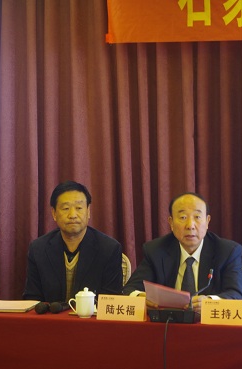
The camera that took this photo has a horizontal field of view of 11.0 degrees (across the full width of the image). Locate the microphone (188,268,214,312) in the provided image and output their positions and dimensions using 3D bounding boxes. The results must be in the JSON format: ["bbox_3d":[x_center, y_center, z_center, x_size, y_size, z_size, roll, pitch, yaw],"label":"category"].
[{"bbox_3d":[0.332,0.437,5.171,0.076,0.173,0.142,0,1,17],"label":"microphone"}]

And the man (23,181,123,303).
[{"bbox_3d":[-0.229,0.644,5.721,0.529,1.303,0.753,0,1,12],"label":"man"}]

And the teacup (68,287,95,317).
[{"bbox_3d":[-0.167,0.488,5.192,0.110,0.123,0.085,0,1,0],"label":"teacup"}]

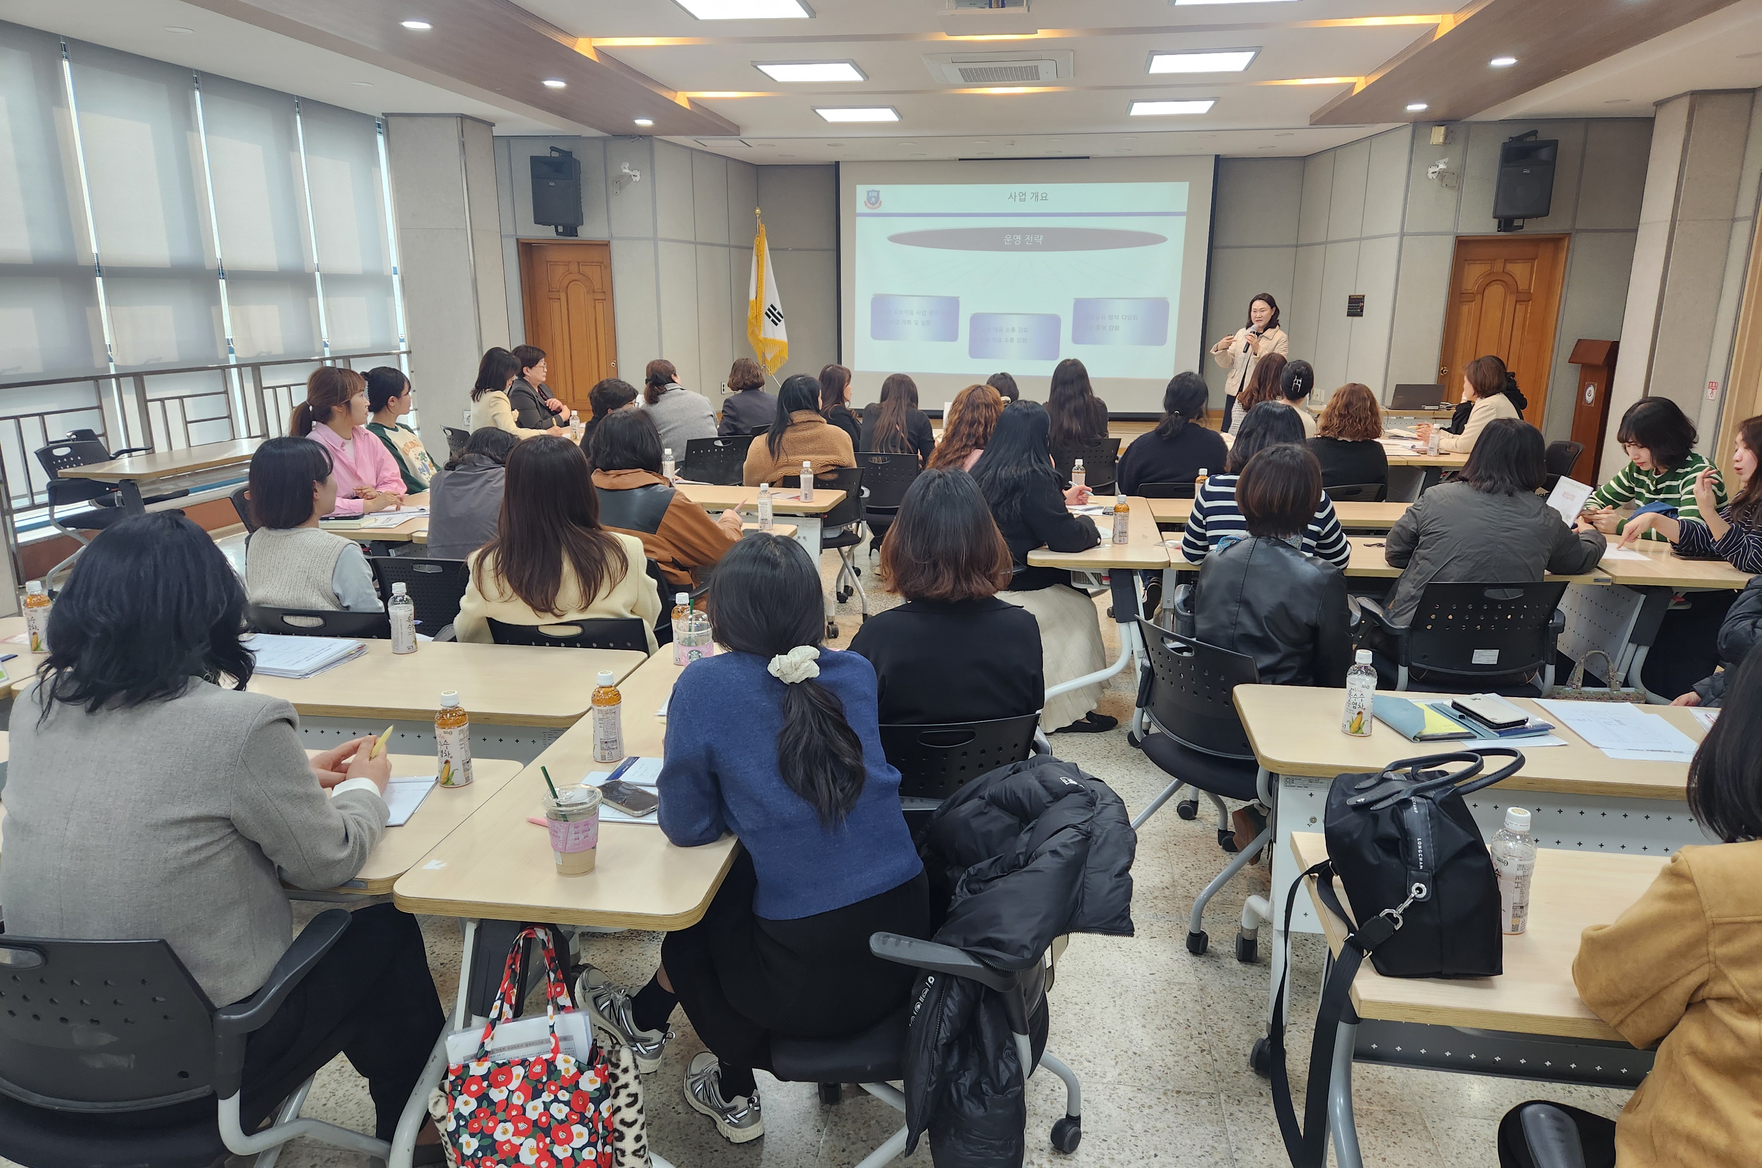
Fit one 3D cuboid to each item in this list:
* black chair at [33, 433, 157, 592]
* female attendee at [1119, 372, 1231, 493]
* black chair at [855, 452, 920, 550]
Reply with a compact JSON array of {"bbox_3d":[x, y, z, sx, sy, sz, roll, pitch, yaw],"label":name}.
[{"bbox_3d":[-4.466,-0.371,6.732,0.580,0.830,0.570,2,14,7],"label":"black chair"},{"bbox_3d":[1.447,-0.386,5.727,0.520,1.260,0.750,4,15,16],"label":"female attendee"},{"bbox_3d":[0.081,-0.349,6.416,0.540,0.800,0.560,5,15,18],"label":"black chair"}]

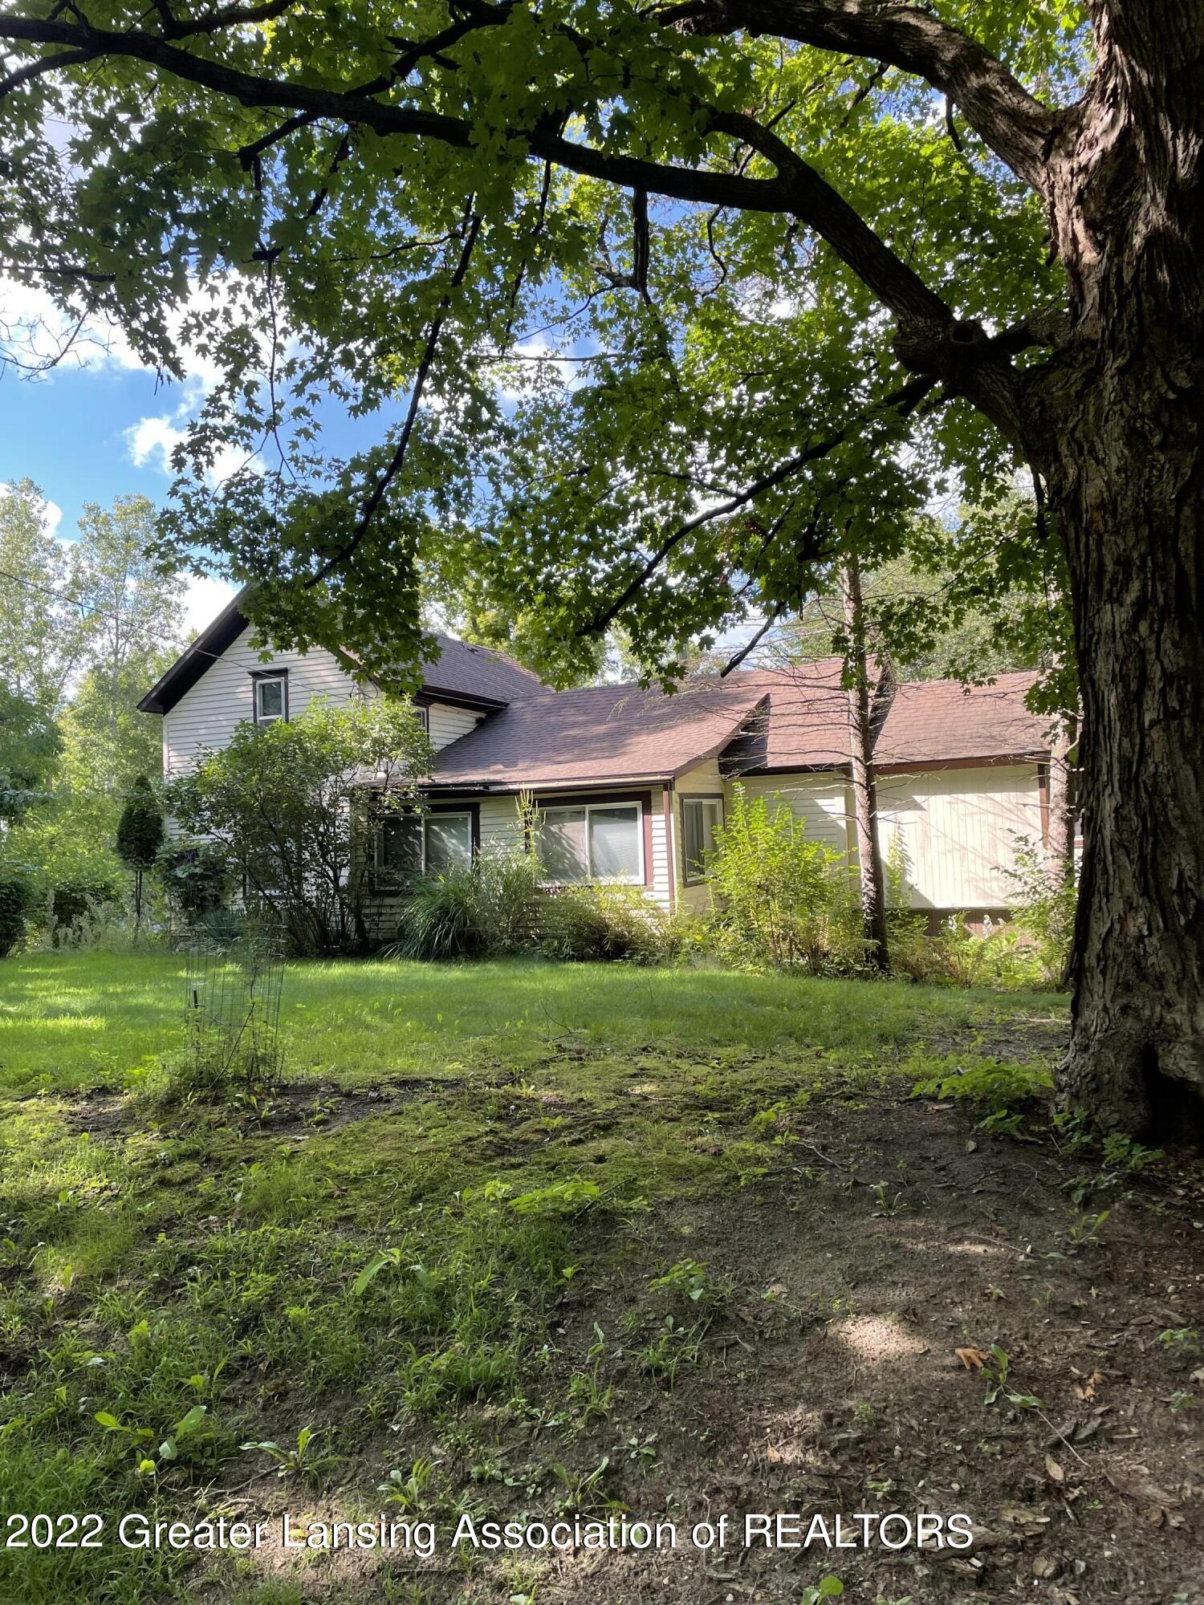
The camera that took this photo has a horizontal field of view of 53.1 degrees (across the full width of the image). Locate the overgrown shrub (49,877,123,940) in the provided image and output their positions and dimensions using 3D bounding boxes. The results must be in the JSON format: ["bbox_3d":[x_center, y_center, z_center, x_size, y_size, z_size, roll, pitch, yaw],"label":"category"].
[{"bbox_3d":[-10.615,2.257,24.800,1.350,1.400,1.200,-3,-2,22],"label":"overgrown shrub"}]

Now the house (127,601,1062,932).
[{"bbox_3d":[0.427,-0.869,24.284,16.500,6.850,9.100,-3,-2,22],"label":"house"}]

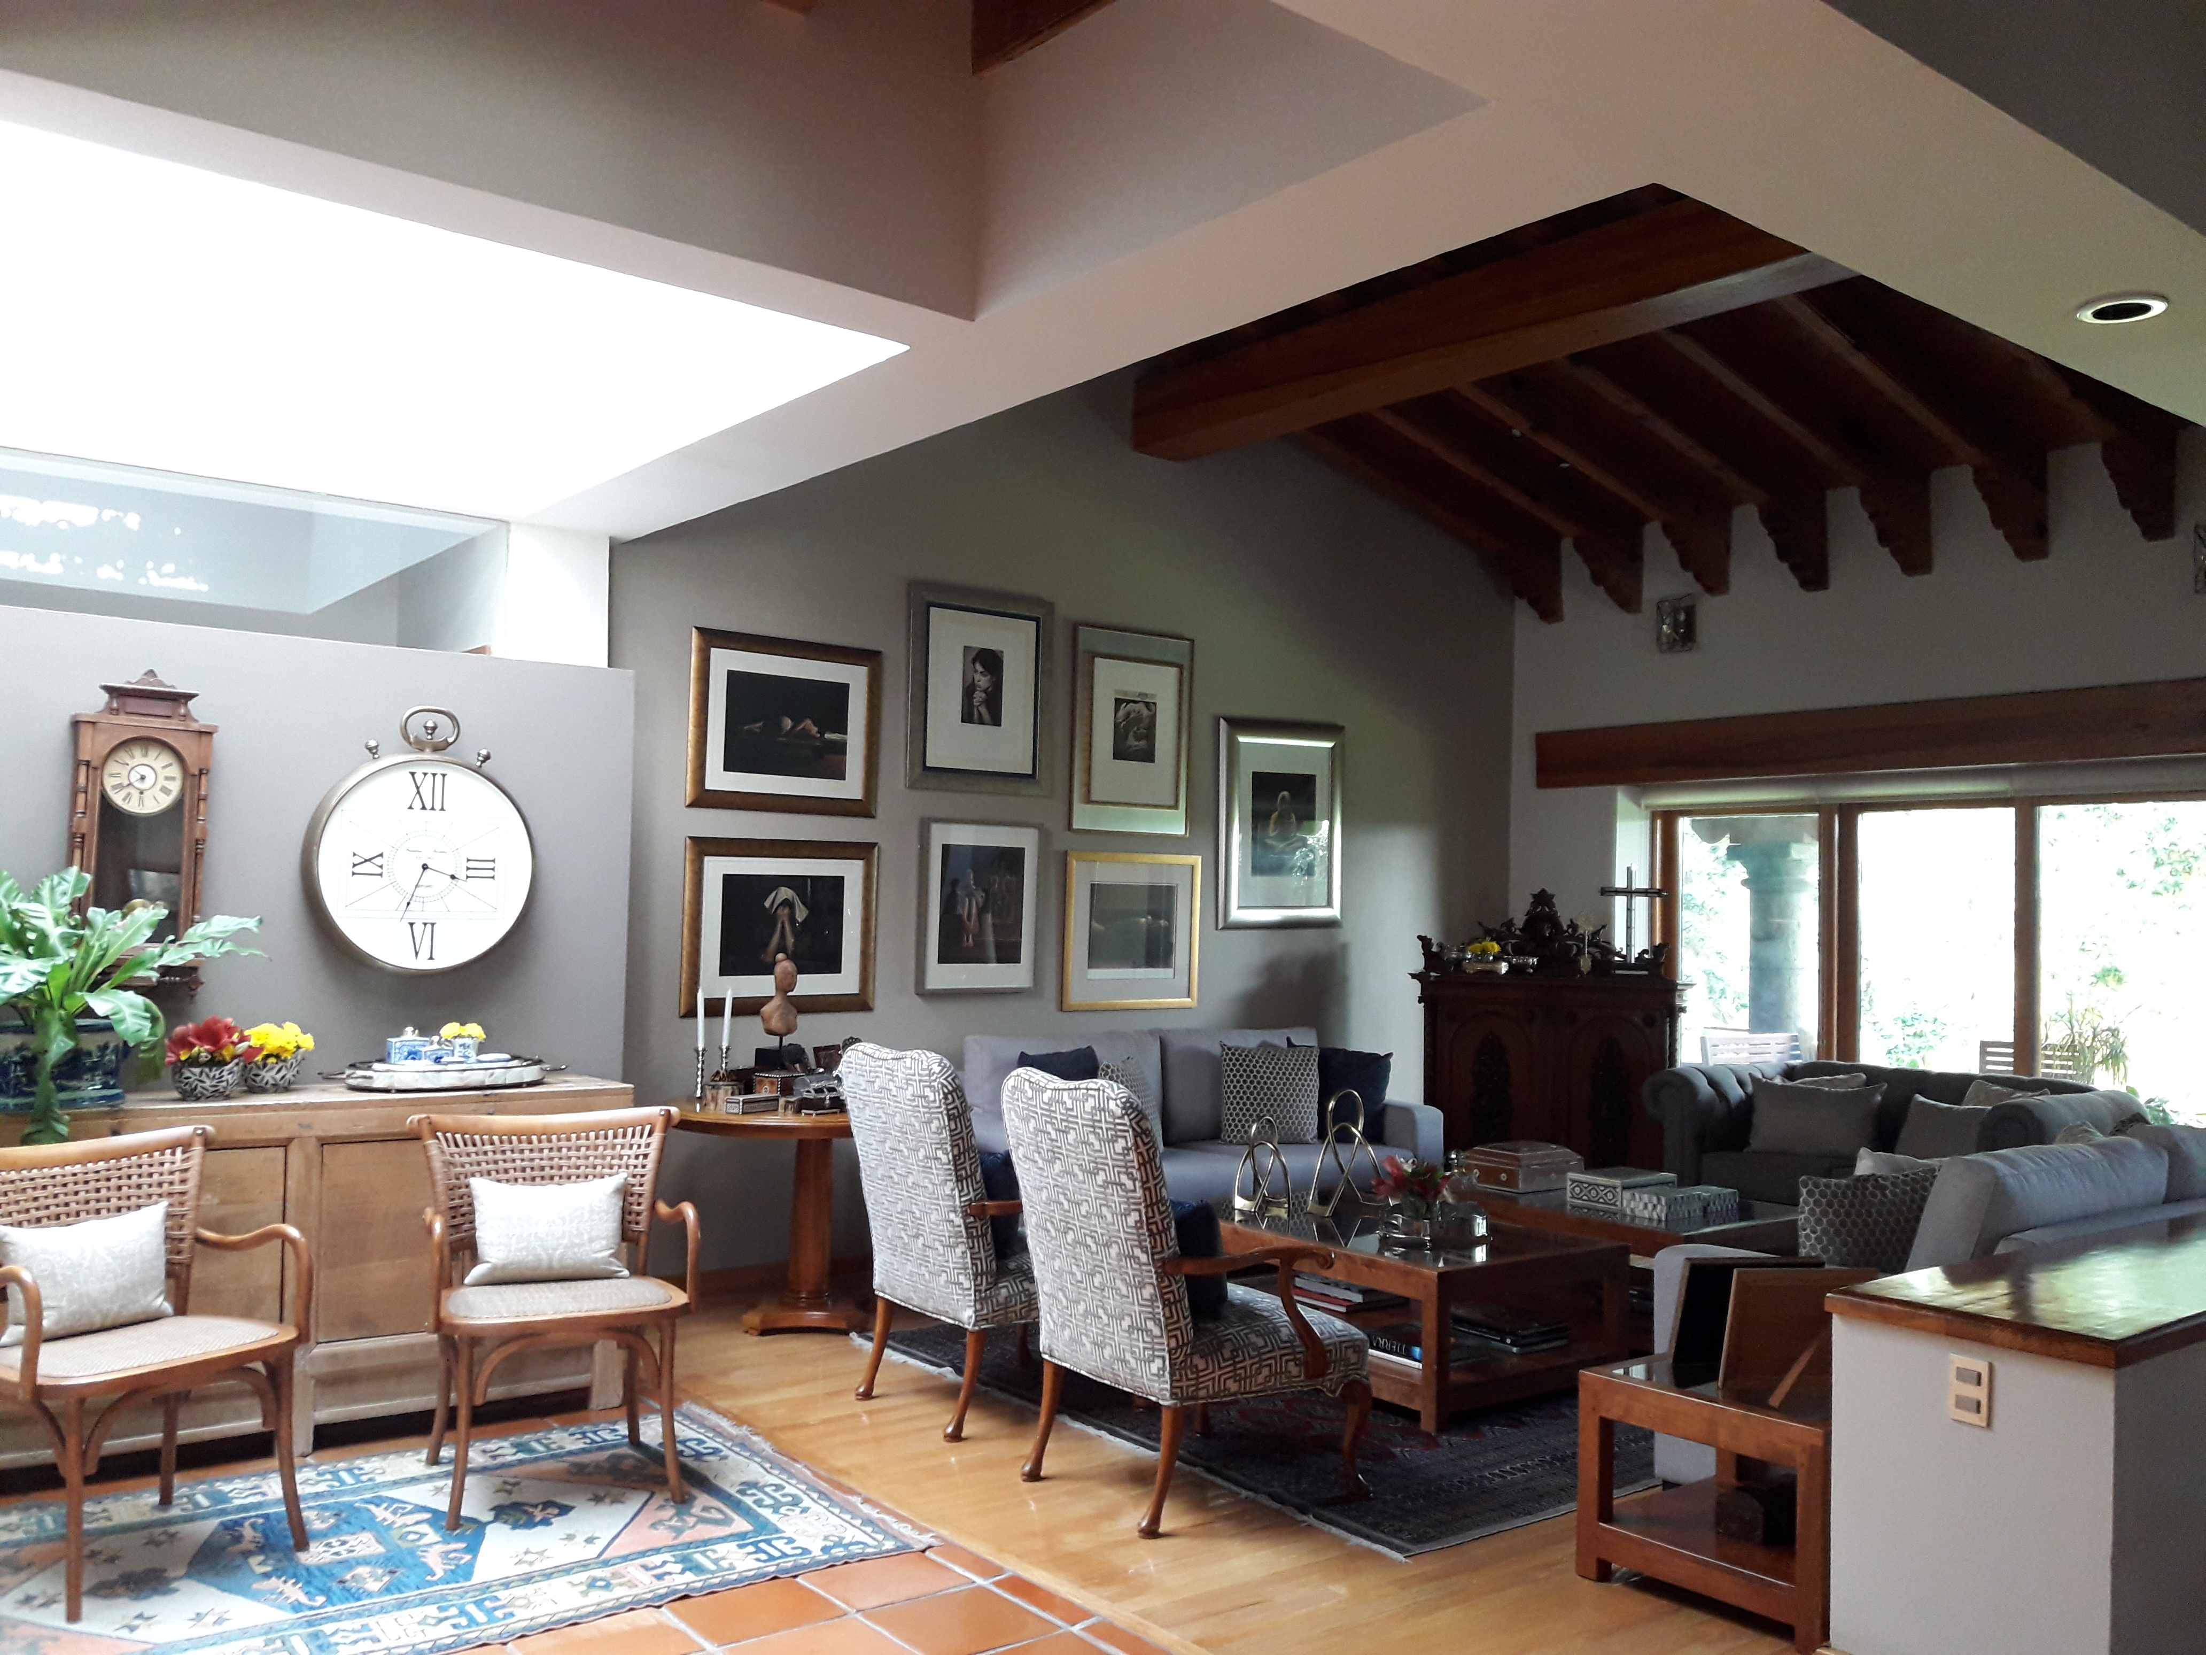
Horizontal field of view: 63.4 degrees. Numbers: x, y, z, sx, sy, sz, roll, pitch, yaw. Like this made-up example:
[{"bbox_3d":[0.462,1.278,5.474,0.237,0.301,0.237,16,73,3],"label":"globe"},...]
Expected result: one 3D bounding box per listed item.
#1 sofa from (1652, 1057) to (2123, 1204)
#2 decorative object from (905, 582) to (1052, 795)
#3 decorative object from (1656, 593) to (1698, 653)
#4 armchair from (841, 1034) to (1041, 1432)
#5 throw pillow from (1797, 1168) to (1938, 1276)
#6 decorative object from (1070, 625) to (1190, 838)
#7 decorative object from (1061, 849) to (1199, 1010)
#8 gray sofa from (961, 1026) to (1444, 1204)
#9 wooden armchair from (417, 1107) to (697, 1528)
[{"bbox_3d":[3.313,1.477,7.579,0.970,0.813,1.779,3,-3,-38],"label":"sofa"},{"bbox_3d":[-0.491,-0.547,7.247,0.693,0.813,0.040,3,-3,-38],"label":"decorative object"},{"bbox_3d":[2.860,-1.026,8.886,0.126,0.287,0.147,3,-3,-38],"label":"decorative object"},{"bbox_3d":[-0.327,1.183,5.340,0.757,1.057,0.706,3,-3,-36],"label":"armchair"},{"bbox_3d":[2.000,1.083,4.559,0.447,0.417,0.149,1,9,5],"label":"throw pillow"},{"bbox_3d":[0.130,-0.412,7.729,0.642,0.881,0.035,3,-3,-38],"label":"decorative object"},{"bbox_3d":[0.145,0.469,8.024,0.791,0.698,0.040,3,-3,-38],"label":"decorative object"},{"bbox_3d":[0.329,1.322,7.311,2.284,0.924,0.824,3,-3,-38],"label":"gray sofa"},{"bbox_3d":[-1.359,1.179,4.450,0.655,0.879,0.606,2,-3,-24],"label":"wooden armchair"}]

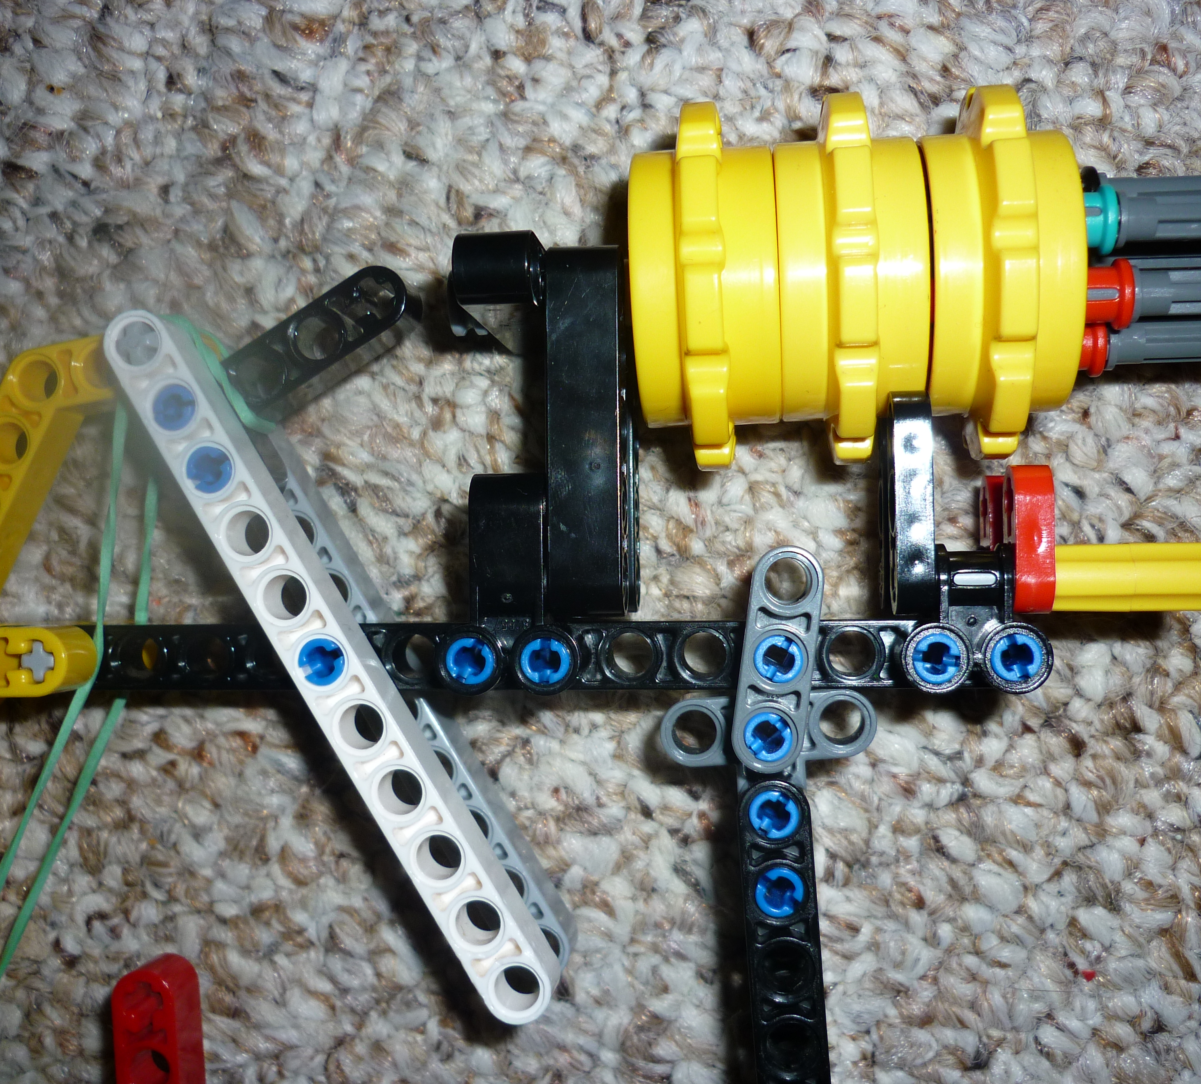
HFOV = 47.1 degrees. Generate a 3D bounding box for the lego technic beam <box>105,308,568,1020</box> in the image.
[{"bbox_3d":[-0.029,0.013,0.151,0.007,0.008,0.087,-32,86,5],"label":"lego technic beam"}]

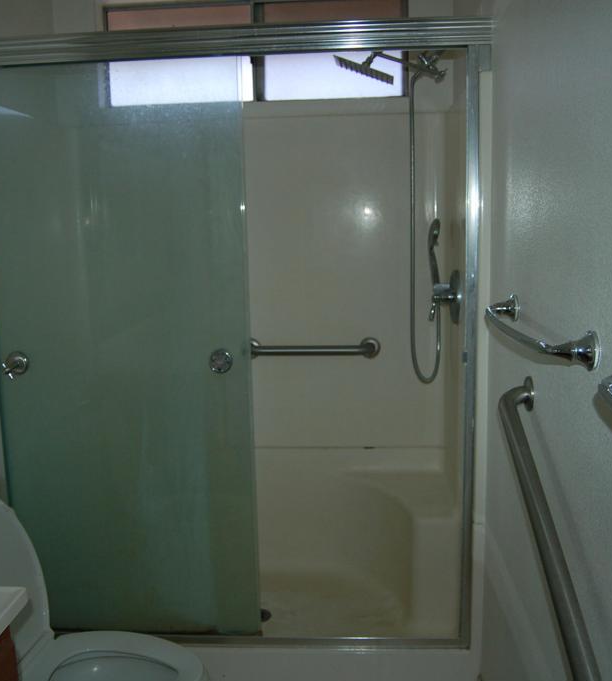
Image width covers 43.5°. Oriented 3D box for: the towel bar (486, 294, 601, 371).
[{"bbox_3d":[0.426,-0.029,1.511,0.115,0.063,0.667,-1,9,4],"label":"towel bar"}]

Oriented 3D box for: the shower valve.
[{"bbox_3d":[0.459,-0.143,2.555,0.100,0.178,0.175,-1,9,4],"label":"shower valve"}]

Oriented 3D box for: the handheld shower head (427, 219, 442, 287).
[{"bbox_3d":[0.445,-0.298,2.643,0.057,0.240,0.085,1,9,12],"label":"handheld shower head"}]

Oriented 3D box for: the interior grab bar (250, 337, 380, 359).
[{"bbox_3d":[0.016,0.034,2.861,0.535,0.080,0.080,-1,9,4],"label":"interior grab bar"}]

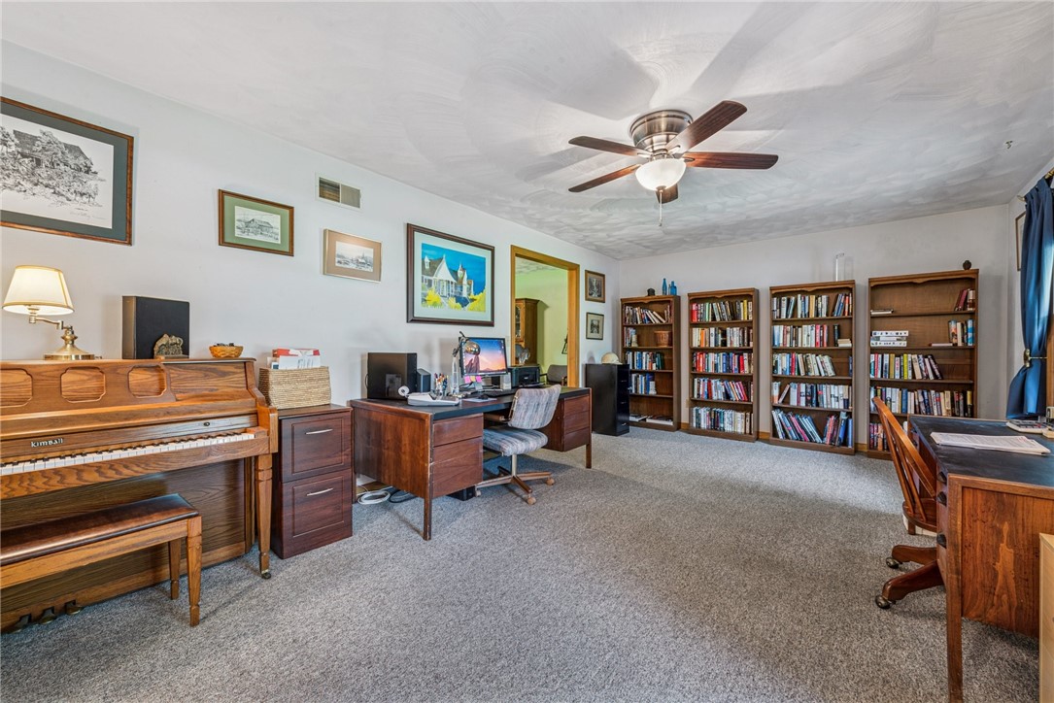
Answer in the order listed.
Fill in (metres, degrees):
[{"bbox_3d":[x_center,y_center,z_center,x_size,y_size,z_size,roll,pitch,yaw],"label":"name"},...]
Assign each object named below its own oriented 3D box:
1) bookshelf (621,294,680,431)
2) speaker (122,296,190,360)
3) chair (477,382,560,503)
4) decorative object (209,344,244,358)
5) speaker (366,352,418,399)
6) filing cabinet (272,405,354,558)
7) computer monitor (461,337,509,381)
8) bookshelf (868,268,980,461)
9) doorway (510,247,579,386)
[{"bbox_3d":[1.740,0.155,5.753,0.768,1.800,0.270,0,1,39],"label":"bookshelf"},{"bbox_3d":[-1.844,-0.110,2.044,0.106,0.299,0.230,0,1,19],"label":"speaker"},{"bbox_3d":[-0.097,0.680,3.235,0.560,0.840,0.600,-1,1,-36],"label":"chair"},{"bbox_3d":[-1.642,-0.001,2.235,0.155,0.070,0.155,0,1,39],"label":"decorative object"},{"bbox_3d":[-0.999,0.191,3.131,0.310,0.340,0.180,0,1,13],"label":"speaker"},{"bbox_3d":[-1.353,0.722,2.457,0.493,0.754,0.405,0,1,39],"label":"filing cabinet"},{"bbox_3d":[-0.380,0.052,3.644,0.120,0.370,0.530,0,1,44],"label":"computer monitor"},{"bbox_3d":[3.846,0.173,4.026,0.757,1.809,0.258,0,1,39],"label":"bookshelf"},{"bbox_3d":[0.222,-0.019,4.854,0.150,2.190,1.360,0,1,39],"label":"doorway"}]

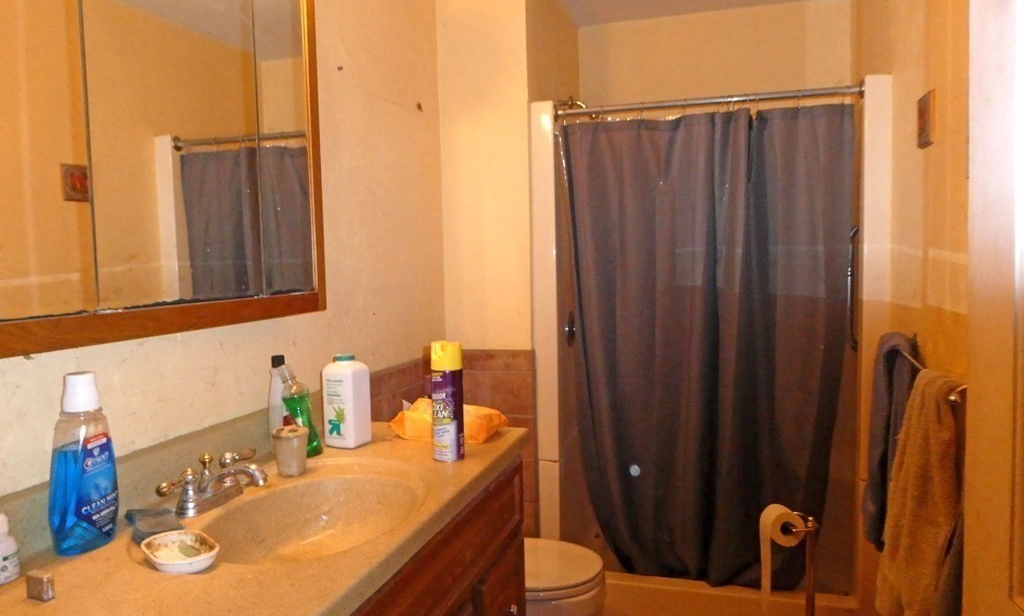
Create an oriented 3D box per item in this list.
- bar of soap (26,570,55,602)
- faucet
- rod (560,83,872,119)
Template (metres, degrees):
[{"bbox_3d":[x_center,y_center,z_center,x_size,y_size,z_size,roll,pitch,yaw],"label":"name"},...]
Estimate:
[{"bbox_3d":[-0.607,0.359,0.915,0.035,0.029,0.013,0,4,19],"label":"bar of soap"},{"bbox_3d":[-0.495,0.305,1.248,0.150,0.087,0.231,0,4,17],"label":"faucet"},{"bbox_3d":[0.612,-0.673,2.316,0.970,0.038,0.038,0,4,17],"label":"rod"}]

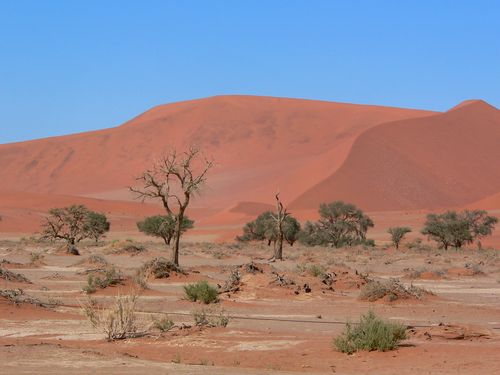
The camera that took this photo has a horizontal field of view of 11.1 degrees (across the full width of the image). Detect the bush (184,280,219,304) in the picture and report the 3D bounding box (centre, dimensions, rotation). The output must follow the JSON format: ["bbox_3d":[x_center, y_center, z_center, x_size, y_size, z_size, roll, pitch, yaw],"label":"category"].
[{"bbox_3d":[-1.680,3.675,90.000,1.225,0.805,1.103,0,-1,0],"label":"bush"}]

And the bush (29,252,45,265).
[{"bbox_3d":[-14.746,4.915,178.000,1.038,0.831,0.935,0,-1,0],"label":"bush"}]

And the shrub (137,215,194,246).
[{"bbox_3d":[-11.010,5.603,335.000,7.557,4.039,6.801,0,-1,0],"label":"shrub"}]

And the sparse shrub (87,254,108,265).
[{"bbox_3d":[-8.953,4.227,150.941,1.288,0.585,1.095,0,-1,0],"label":"sparse shrub"}]

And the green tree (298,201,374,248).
[{"bbox_3d":[11.166,4.685,330.000,9.755,5.904,7.804,0,-1,0],"label":"green tree"}]

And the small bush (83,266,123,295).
[{"bbox_3d":[-5.074,3.199,88.438,1.369,0.958,1.095,0,-1,0],"label":"small bush"}]

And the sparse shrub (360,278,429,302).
[{"bbox_3d":[4.481,3.194,79.731,2.215,0.738,1.551,0,-1,0],"label":"sparse shrub"}]

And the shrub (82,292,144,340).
[{"bbox_3d":[-2.869,2.692,53.645,1.324,0.963,1.126,0,-1,0],"label":"shrub"}]

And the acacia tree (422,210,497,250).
[{"bbox_3d":[21.545,4.422,264.413,7.541,4.076,6.033,0,-1,0],"label":"acacia tree"}]

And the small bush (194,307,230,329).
[{"bbox_3d":[-1.033,3.489,69.000,1.020,0.564,0.765,0,-1,0],"label":"small bush"}]

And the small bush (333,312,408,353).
[{"bbox_3d":[2.245,2.724,48.303,1.377,0.794,1.170,0,-1,0],"label":"small bush"}]

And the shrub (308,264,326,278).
[{"bbox_3d":[2.953,3.675,112.476,0.785,0.611,0.707,0,-1,0],"label":"shrub"}]

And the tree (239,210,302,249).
[{"bbox_3d":[1.959,4.448,272.285,6.721,3.991,5.713,0,-1,0],"label":"tree"}]

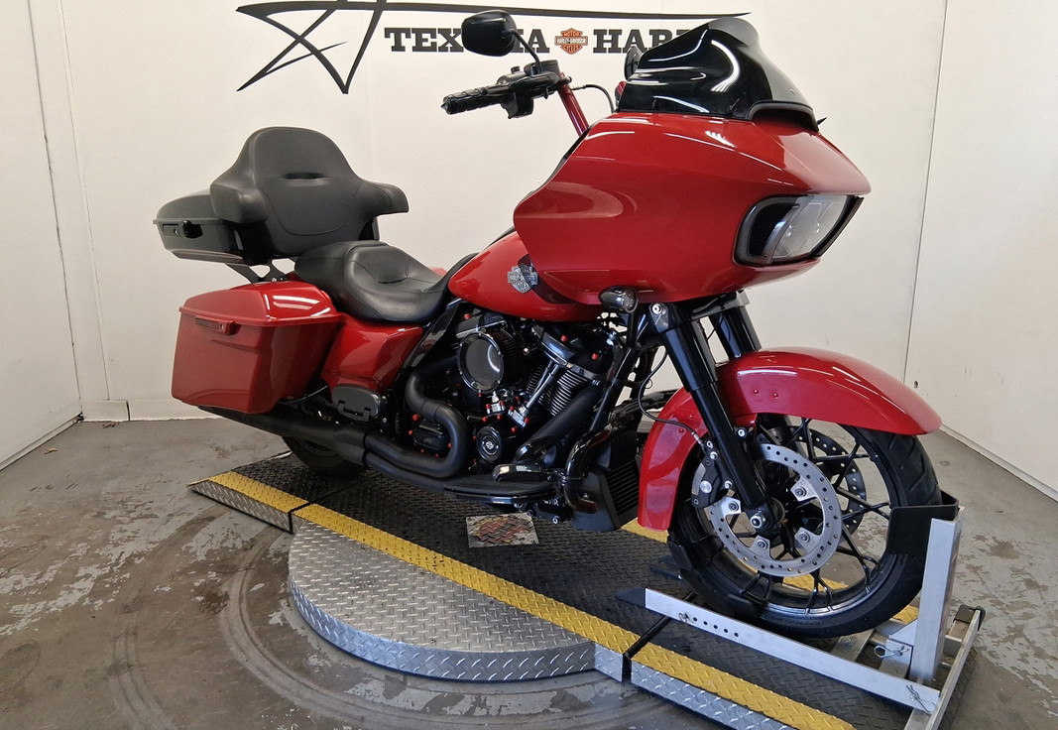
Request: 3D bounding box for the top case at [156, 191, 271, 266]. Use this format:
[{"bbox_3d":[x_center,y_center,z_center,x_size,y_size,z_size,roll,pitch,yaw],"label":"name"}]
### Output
[{"bbox_3d":[-0.963,-0.515,2.912,0.480,0.230,0.600,10,16,38],"label":"top case"}]

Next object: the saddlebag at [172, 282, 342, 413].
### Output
[{"bbox_3d":[-0.861,-0.060,2.512,0.720,0.410,0.240,10,16,38],"label":"saddlebag"}]

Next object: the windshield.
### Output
[{"bbox_3d":[0.456,-0.622,1.694,0.300,0.240,0.540,10,16,38],"label":"windshield"}]

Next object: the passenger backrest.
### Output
[{"bbox_3d":[-0.739,-0.586,2.707,0.340,0.440,0.580,10,16,38],"label":"passenger backrest"}]

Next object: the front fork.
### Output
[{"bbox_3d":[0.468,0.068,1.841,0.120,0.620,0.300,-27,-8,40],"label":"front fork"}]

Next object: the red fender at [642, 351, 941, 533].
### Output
[{"bbox_3d":[0.561,0.190,1.791,0.655,0.485,0.175,10,16,38],"label":"red fender"}]

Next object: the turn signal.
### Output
[{"bbox_3d":[0.190,-0.138,1.670,0.085,0.060,0.058,10,16,38],"label":"turn signal"}]

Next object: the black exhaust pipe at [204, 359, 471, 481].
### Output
[{"bbox_3d":[-0.649,0.096,2.416,1.330,0.330,0.190,10,16,38],"label":"black exhaust pipe"}]

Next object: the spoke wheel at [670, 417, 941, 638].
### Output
[{"bbox_3d":[0.584,0.303,1.798,0.640,0.640,0.135,10,16,38],"label":"spoke wheel"}]

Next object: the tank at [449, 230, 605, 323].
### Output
[{"bbox_3d":[0.066,-0.269,2.103,0.570,0.240,0.360,10,16,38],"label":"tank"}]

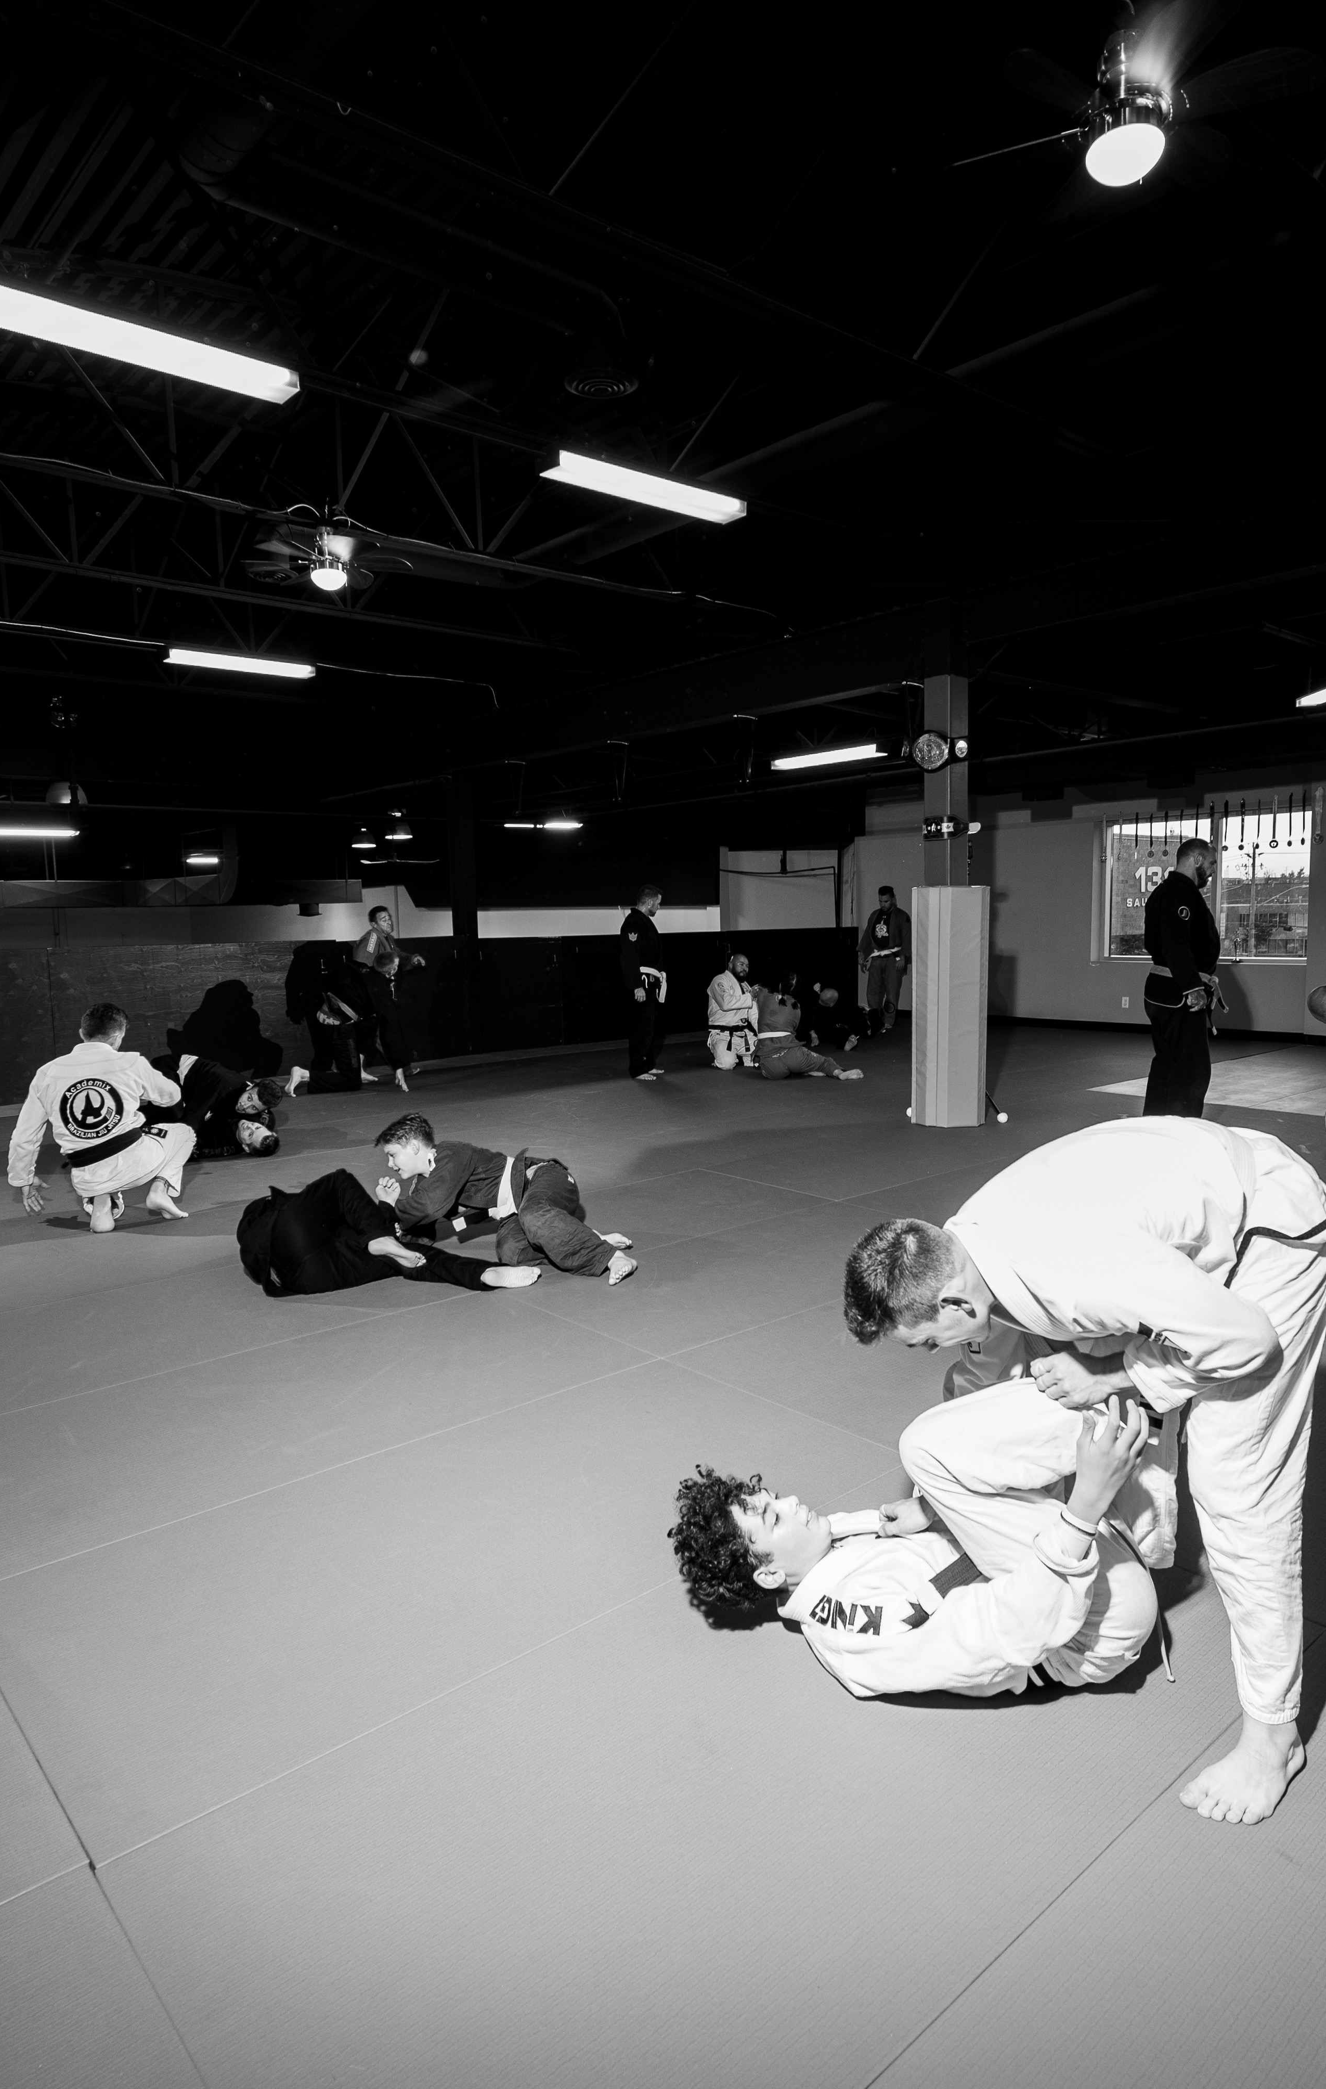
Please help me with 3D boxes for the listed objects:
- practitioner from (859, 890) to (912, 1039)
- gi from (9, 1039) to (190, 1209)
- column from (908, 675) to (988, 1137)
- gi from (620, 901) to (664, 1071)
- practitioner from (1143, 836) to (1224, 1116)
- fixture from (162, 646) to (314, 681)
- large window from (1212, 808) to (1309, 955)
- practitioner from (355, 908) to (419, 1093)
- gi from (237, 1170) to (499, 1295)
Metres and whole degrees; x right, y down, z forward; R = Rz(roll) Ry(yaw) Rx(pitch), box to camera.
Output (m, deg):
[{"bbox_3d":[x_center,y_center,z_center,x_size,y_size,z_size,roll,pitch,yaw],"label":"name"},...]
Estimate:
[{"bbox_3d":[2.616,-1.002,14.310,0.580,1.710,0.360,1,6,21],"label":"practitioner"},{"bbox_3d":[-2.740,0.377,6.050,0.810,0.820,0.640,-2,6,-12],"label":"gi"},{"bbox_3d":[1.888,-0.946,7.994,0.460,2.950,0.460,-6,8,-41],"label":"column"},{"bbox_3d":[-0.172,-0.451,10.572,0.370,1.450,0.500,1,6,18],"label":"gi"},{"bbox_3d":[3.100,-0.249,7.250,0.450,1.580,0.550,1,6,20],"label":"practitioner"},{"bbox_3d":[-3.522,-3.192,10.183,1.230,0.090,0.250,-6,8,-41],"label":"fixture"},{"bbox_3d":[6.231,-1.647,12.667,0.100,1.500,1.030,-6,8,-40],"label":"large window"},{"bbox_3d":[-2.372,-0.393,10.169,0.500,1.530,0.520,3,7,30],"label":"practitioner"},{"bbox_3d":[-1.163,0.709,4.848,1.020,0.410,0.580,-2,6,-6],"label":"gi"}]

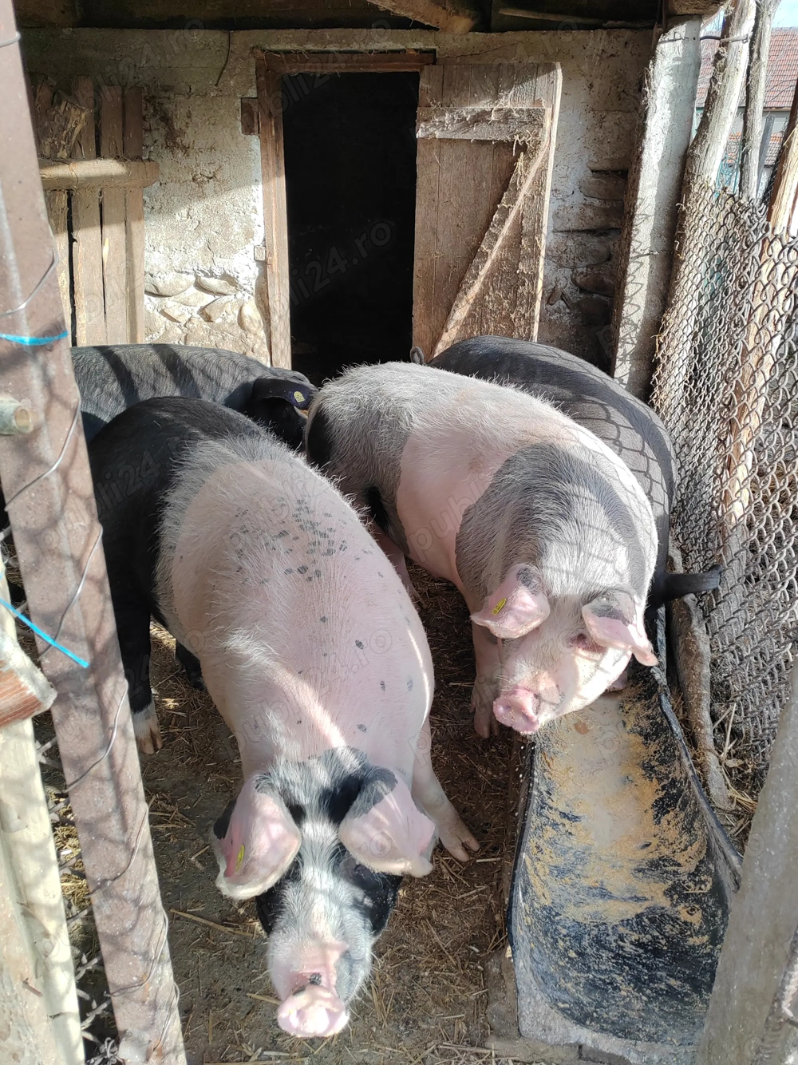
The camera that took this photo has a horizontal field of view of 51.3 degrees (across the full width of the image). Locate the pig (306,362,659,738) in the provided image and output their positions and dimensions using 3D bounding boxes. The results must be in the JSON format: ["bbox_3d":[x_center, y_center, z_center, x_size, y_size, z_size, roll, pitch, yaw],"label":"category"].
[{"bbox_3d":[0.179,0.023,2.286,0.546,0.882,1.344,-14,26,-29],"label":"pig"}]

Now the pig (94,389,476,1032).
[{"bbox_3d":[-0.299,0.244,1.730,0.514,0.903,1.418,-12,26,-27],"label":"pig"}]

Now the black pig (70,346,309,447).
[{"bbox_3d":[-0.819,-0.264,2.985,1.396,0.871,0.494,-5,23,-11],"label":"black pig"}]

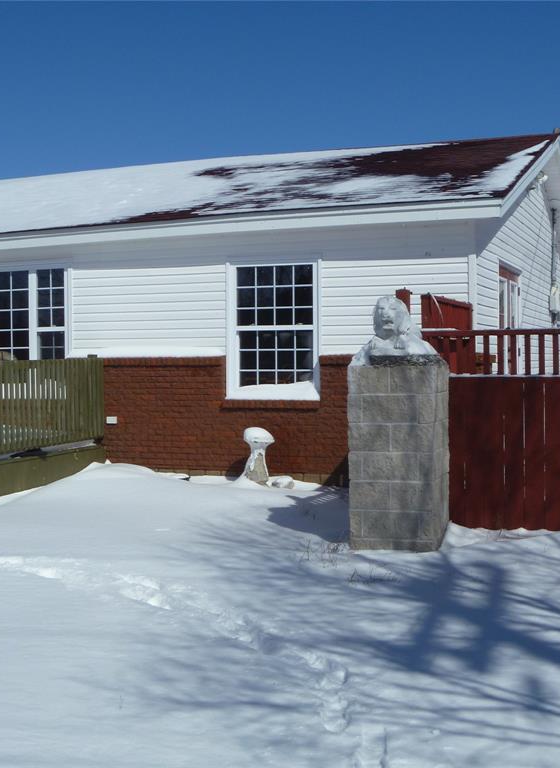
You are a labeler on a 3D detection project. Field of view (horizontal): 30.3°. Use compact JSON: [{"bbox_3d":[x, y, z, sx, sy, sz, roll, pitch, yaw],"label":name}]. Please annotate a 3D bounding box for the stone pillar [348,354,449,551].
[{"bbox_3d":[0.868,0.489,7.463,0.625,1.360,0.630,0,1,16],"label":"stone pillar"}]

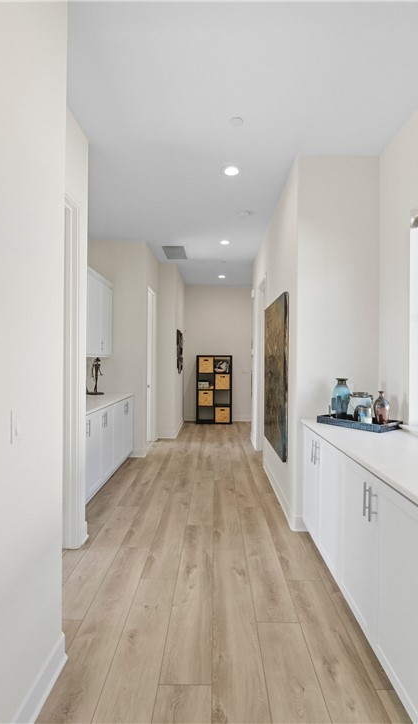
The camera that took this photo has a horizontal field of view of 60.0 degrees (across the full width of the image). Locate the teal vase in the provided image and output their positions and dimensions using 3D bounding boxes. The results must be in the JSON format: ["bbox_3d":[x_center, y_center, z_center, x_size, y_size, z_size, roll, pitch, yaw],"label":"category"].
[{"bbox_3d":[0.972,0.281,2.650,0.137,0.320,0.137,0,0,1],"label":"teal vase"}]

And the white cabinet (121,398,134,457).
[{"bbox_3d":[-1.350,0.900,4.580,0.600,0.870,0.900,0,0,1],"label":"white cabinet"}]

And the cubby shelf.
[{"bbox_3d":[0.122,0.603,7.965,0.770,1.470,0.390,0,0,1],"label":"cubby shelf"}]

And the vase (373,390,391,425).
[{"bbox_3d":[1.153,0.319,2.415,0.110,0.242,0.110,0,0,1],"label":"vase"}]

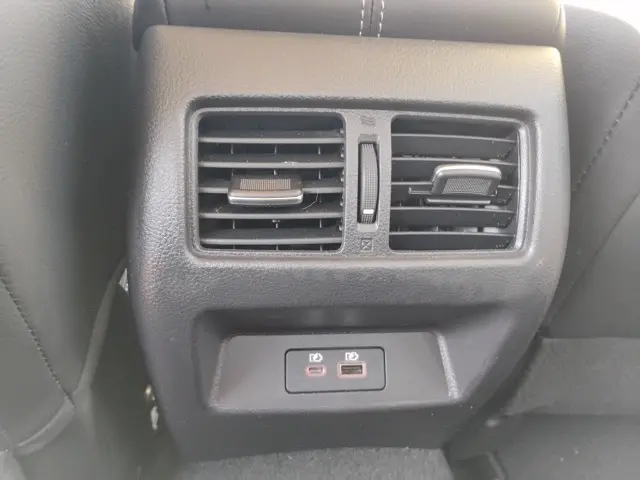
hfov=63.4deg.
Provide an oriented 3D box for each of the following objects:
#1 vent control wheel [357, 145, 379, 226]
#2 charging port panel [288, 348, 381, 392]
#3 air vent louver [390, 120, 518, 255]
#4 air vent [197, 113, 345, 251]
[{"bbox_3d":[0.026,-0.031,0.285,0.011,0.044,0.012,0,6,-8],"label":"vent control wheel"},{"bbox_3d":[0.009,0.078,0.312,0.060,0.025,0.009,0,-5,-8],"label":"charging port panel"},{"bbox_3d":[0.075,-0.031,0.294,0.077,0.073,0.028,0,6,-8],"label":"air vent louver"},{"bbox_3d":[-0.027,-0.031,0.280,0.078,0.073,0.028,0,6,-8],"label":"air vent"}]

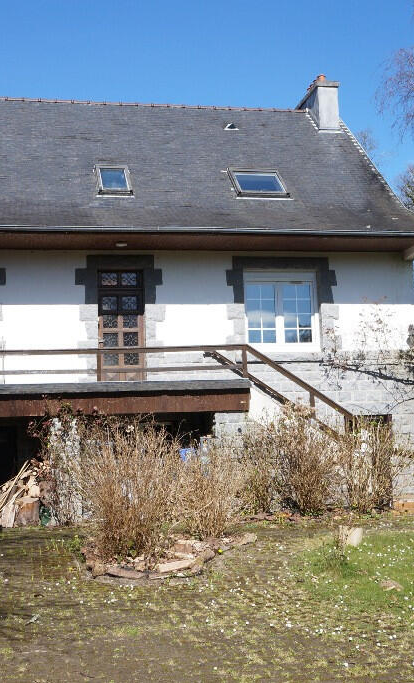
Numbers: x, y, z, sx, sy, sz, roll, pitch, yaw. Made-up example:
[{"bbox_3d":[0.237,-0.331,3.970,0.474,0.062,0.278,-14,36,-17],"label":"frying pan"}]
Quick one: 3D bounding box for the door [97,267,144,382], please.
[{"bbox_3d":[-1.660,-0.275,16.571,0.864,2.242,0.118,-1,-7,-11],"label":"door"}]

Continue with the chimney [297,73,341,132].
[{"bbox_3d":[2.883,-5.928,22.169,0.621,1.576,1.763,-1,-7,-11],"label":"chimney"}]

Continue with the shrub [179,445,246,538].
[{"bbox_3d":[0.064,2.046,11.686,0.875,1.262,0.936,-2,-7,0],"label":"shrub"}]

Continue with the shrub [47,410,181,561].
[{"bbox_3d":[-1.141,1.704,10.181,1.560,1.658,1.478,-1,-7,-11],"label":"shrub"}]

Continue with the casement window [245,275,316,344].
[{"bbox_3d":[1.501,-0.644,17.230,1.488,1.519,0.118,-1,-7,-11],"label":"casement window"}]

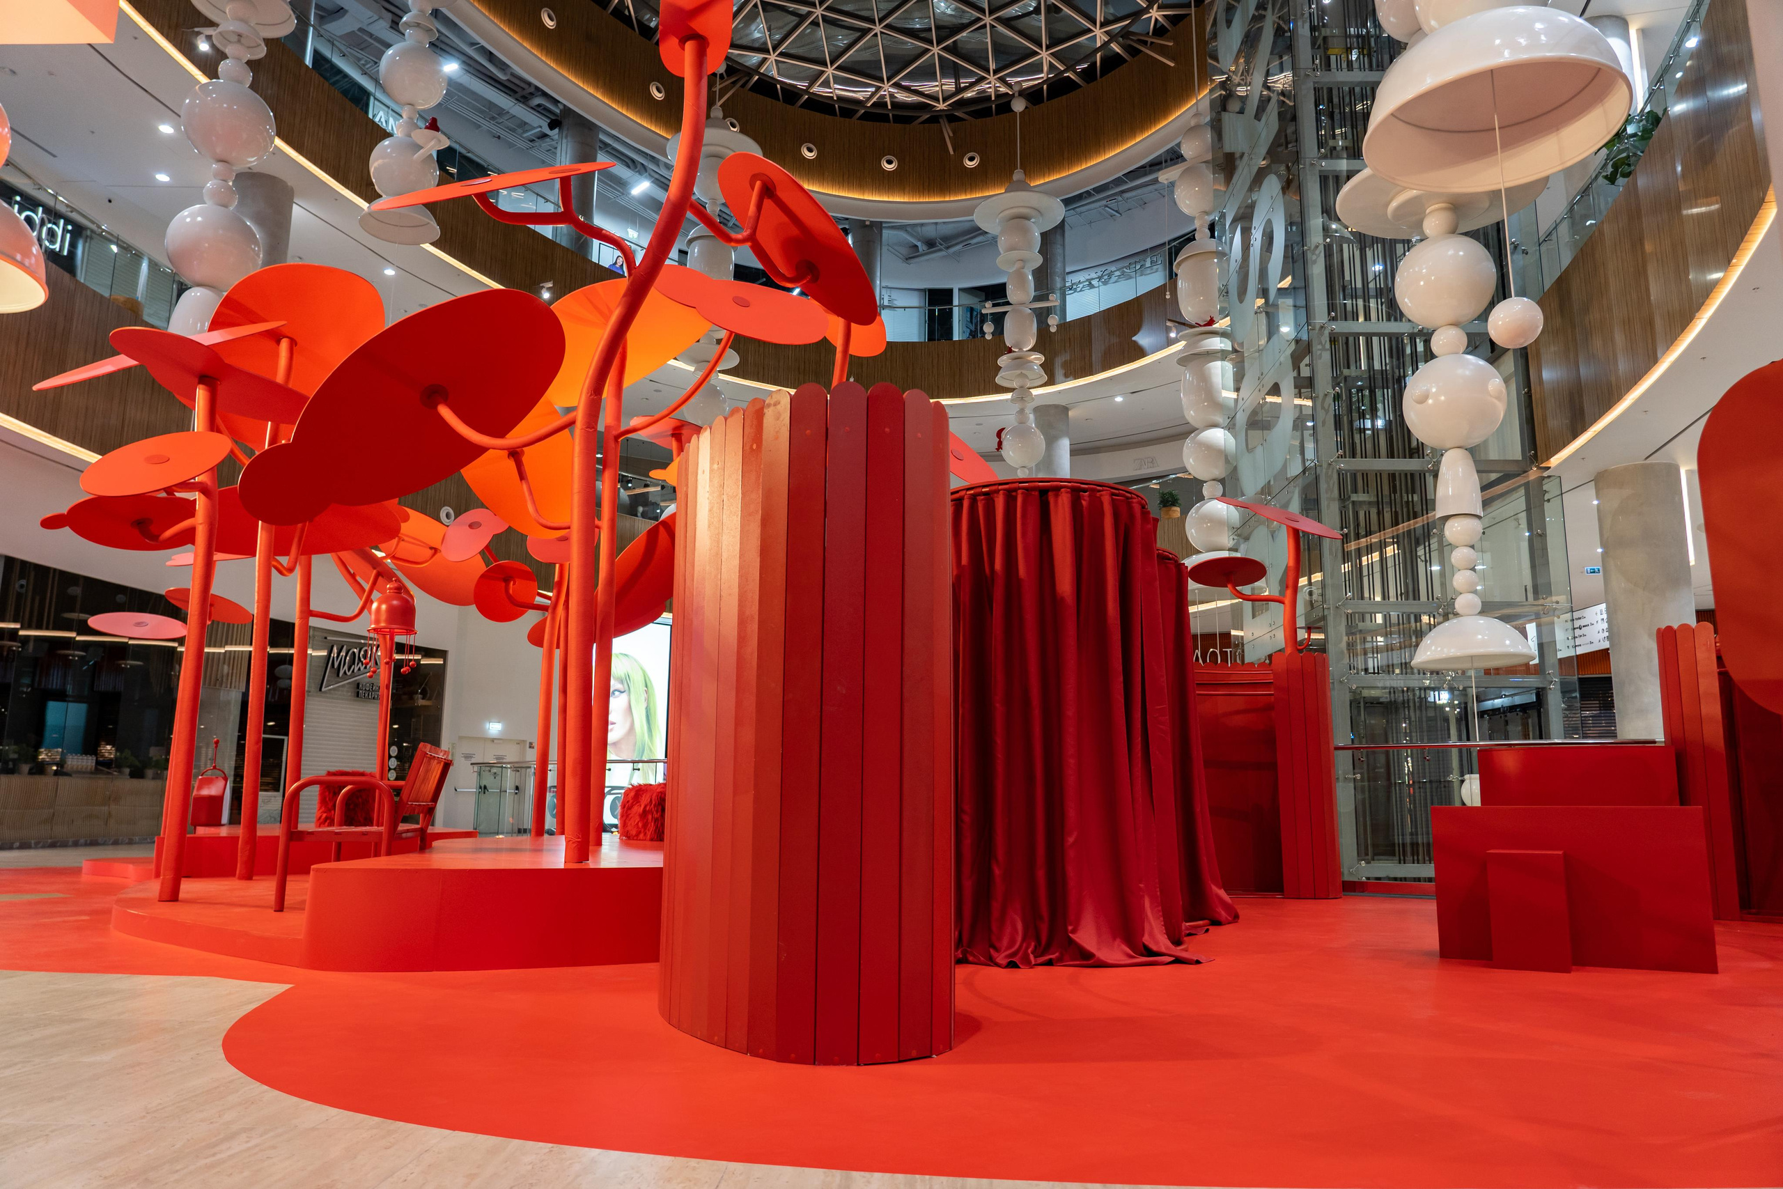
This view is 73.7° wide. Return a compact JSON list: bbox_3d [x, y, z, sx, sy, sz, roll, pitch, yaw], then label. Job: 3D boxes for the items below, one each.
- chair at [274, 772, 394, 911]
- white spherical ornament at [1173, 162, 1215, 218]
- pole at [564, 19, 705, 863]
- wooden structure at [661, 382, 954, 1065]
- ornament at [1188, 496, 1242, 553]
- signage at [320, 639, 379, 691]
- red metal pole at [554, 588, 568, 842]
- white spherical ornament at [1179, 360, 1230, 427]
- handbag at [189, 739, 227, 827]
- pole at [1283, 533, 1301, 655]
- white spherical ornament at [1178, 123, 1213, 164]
[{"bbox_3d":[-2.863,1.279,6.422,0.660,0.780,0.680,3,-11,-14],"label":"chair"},{"bbox_3d":[5.650,-7.359,21.668,0.978,0.958,0.978,0,-10,0],"label":"white spherical ornament"},{"bbox_3d":[-1.173,-0.739,5.437,0.584,3.857,0.360,0,-10,0],"label":"pole"},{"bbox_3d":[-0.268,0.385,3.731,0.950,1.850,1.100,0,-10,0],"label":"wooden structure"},{"bbox_3d":[5.562,-1.179,20.547,0.939,0.920,0.939,0,-10,0],"label":"ornament"},{"bbox_3d":[-10.668,1.429,23.680,0.140,1.005,1.683,-3,-11,18],"label":"signage"},{"bbox_3d":[-2.924,0.976,10.693,0.165,2.359,0.130,0,-10,0],"label":"red metal pole"},{"bbox_3d":[5.592,-3.537,20.975,0.946,1.220,0.946,0,-10,0],"label":"white spherical ornament"},{"bbox_3d":[-6.896,1.908,12.043,0.354,0.891,0.180,2,-10,-7],"label":"handbag"},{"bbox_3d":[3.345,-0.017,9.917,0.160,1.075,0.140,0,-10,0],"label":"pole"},{"bbox_3d":[5.668,-8.271,21.833,0.704,0.690,0.704,0,-10,0],"label":"white spherical ornament"}]

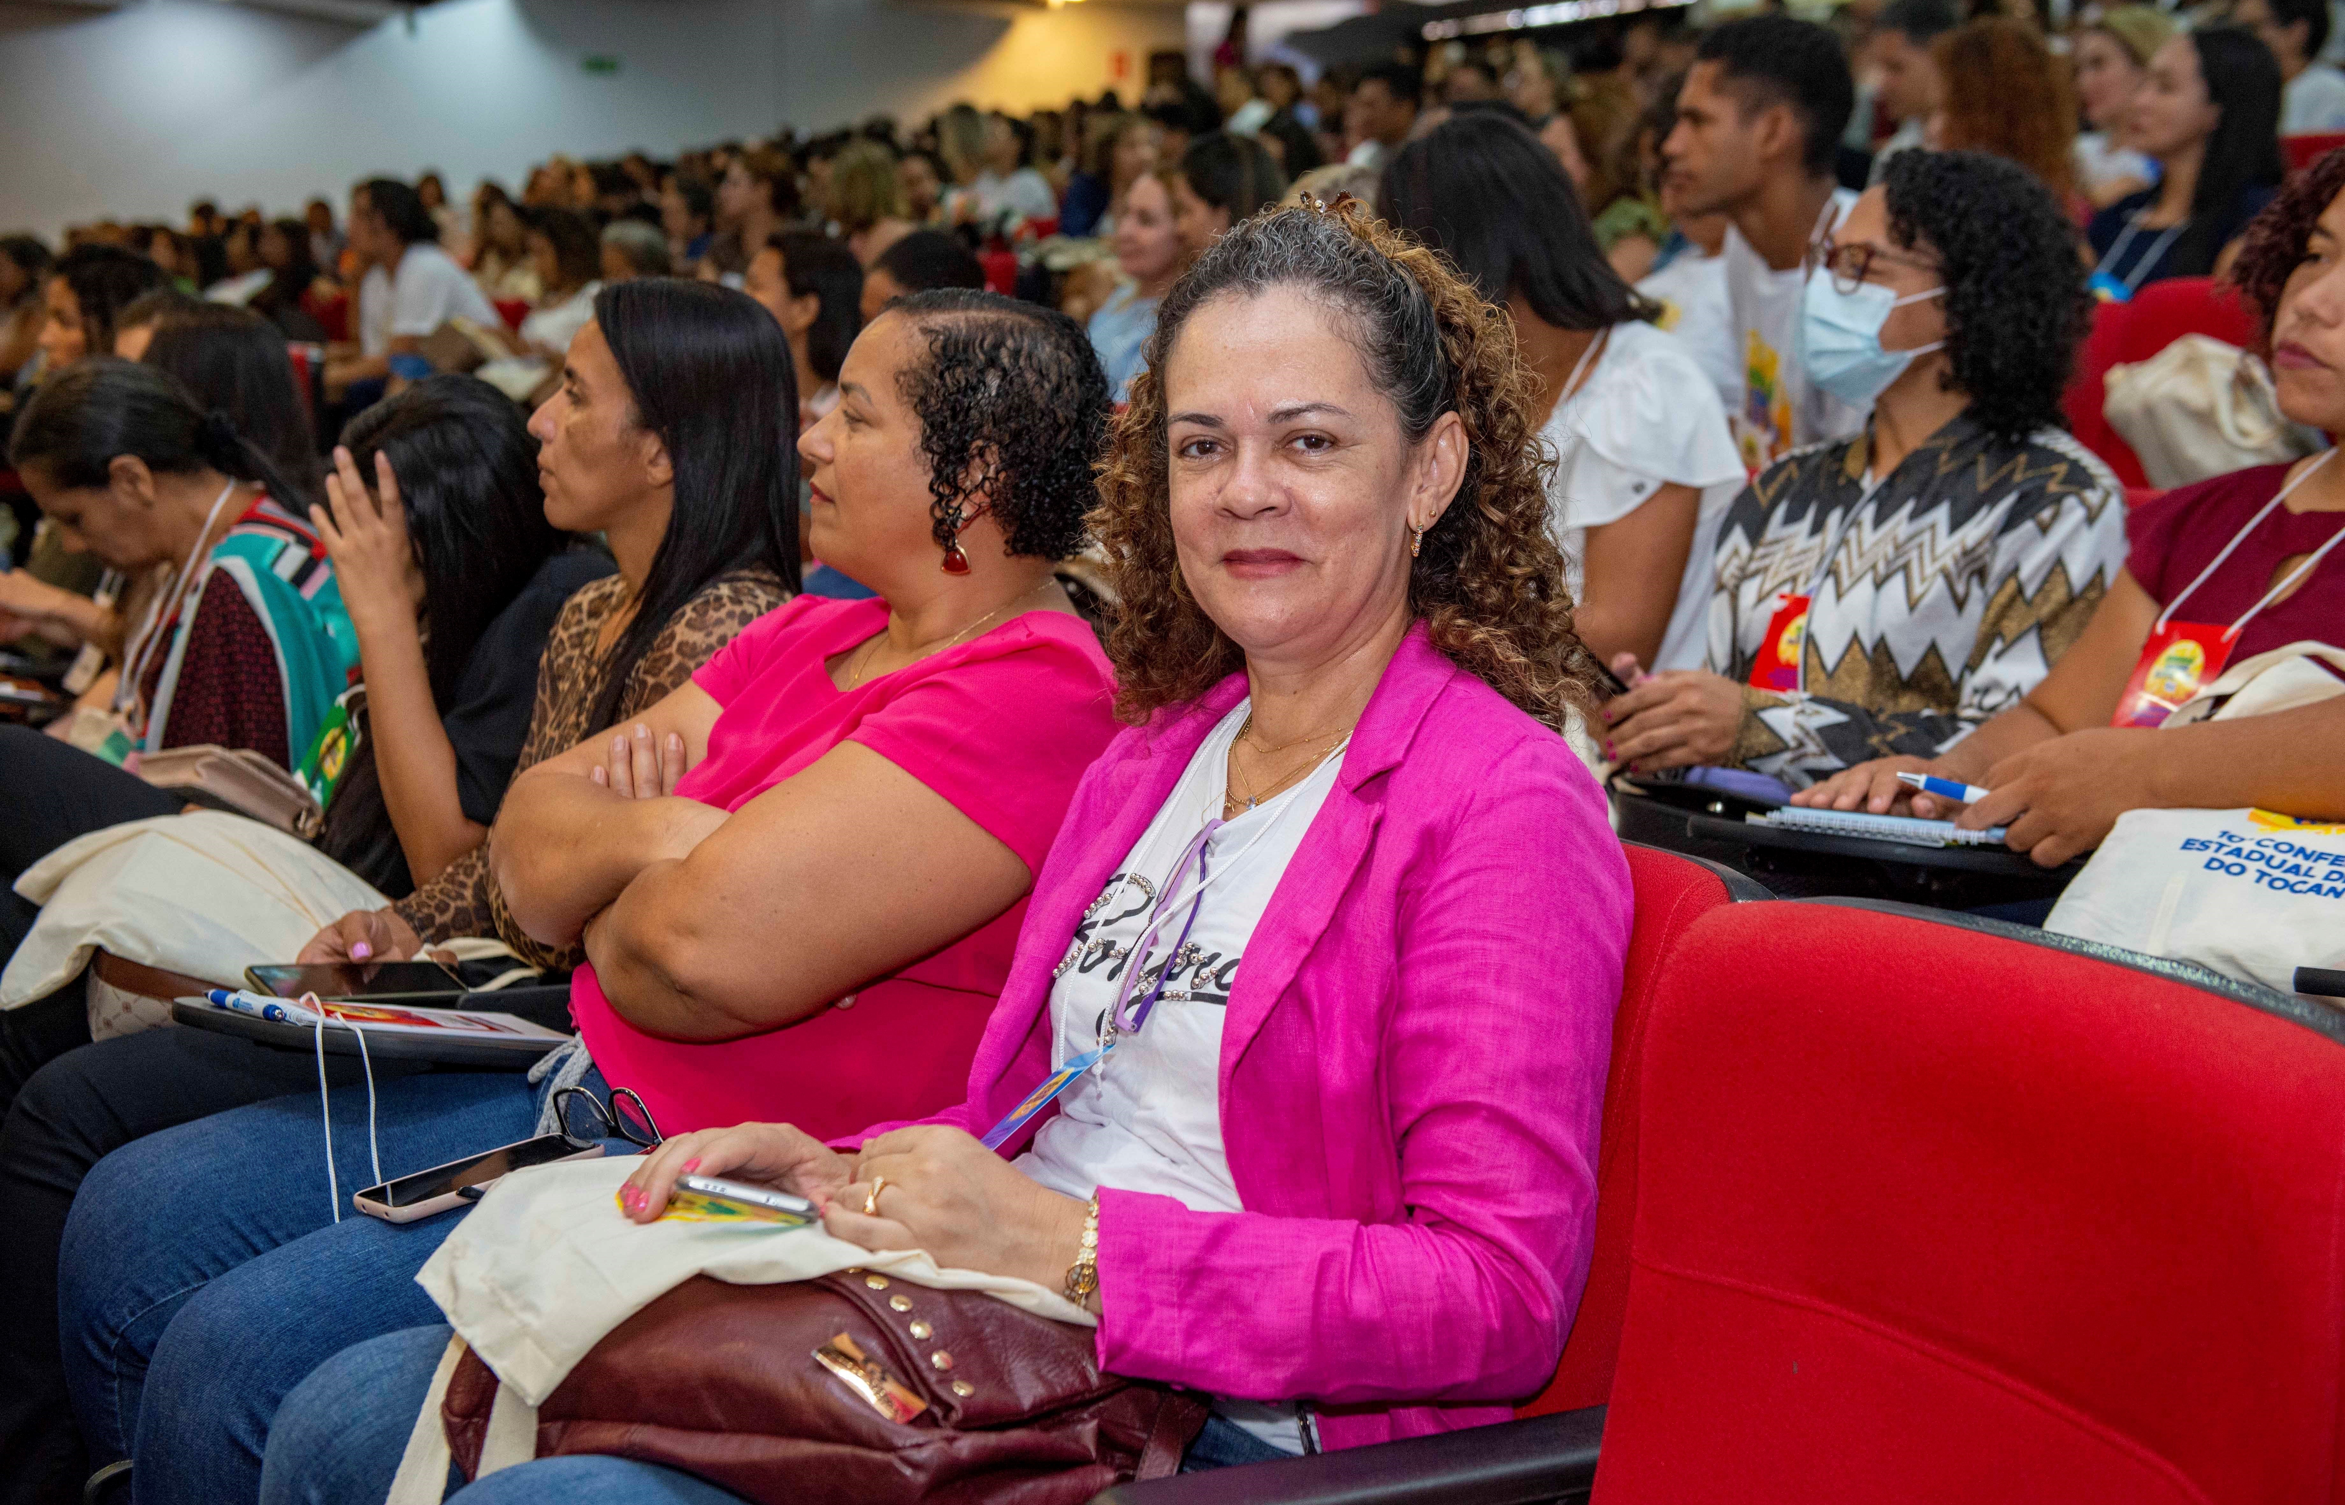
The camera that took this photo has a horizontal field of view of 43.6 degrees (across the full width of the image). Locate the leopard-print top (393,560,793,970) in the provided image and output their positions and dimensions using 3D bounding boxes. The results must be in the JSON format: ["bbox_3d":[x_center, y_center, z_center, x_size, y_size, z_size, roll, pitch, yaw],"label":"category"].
[{"bbox_3d":[-0.540,0.075,2.570,0.380,0.500,0.430,-5,11,-25],"label":"leopard-print top"}]

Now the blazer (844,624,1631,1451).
[{"bbox_3d":[0.020,0.160,1.610,0.380,0.460,0.440,-6,11,-32],"label":"blazer"}]

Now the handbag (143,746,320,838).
[{"bbox_3d":[-0.962,0.038,2.970,0.140,0.060,0.220,30,-9,-34],"label":"handbag"}]

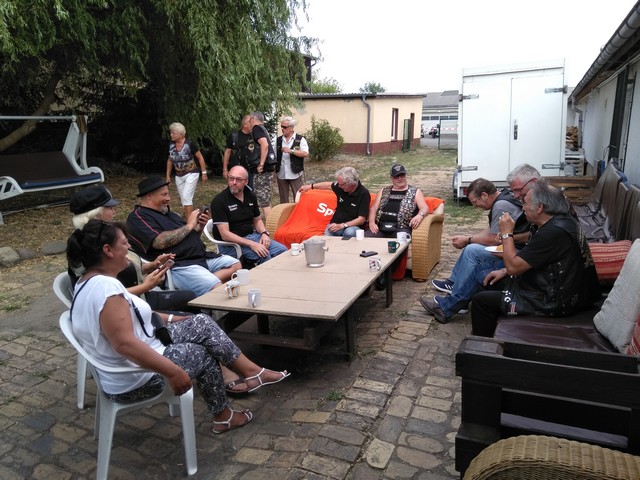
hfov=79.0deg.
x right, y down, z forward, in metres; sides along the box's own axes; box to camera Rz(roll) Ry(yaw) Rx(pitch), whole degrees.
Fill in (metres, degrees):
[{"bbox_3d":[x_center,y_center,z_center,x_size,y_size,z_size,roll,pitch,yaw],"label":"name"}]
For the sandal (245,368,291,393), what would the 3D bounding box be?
[{"bbox_3d":[-0.276,0.745,2.060,0.250,0.085,0.090,-23,20,-12],"label":"sandal"}]

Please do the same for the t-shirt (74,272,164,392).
[{"bbox_3d":[-1.032,0.469,1.970,0.380,0.560,0.460,-11,17,-24],"label":"t-shirt"}]

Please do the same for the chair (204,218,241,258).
[{"bbox_3d":[-0.740,0.190,3.620,0.570,0.800,0.570,5,18,29],"label":"chair"}]

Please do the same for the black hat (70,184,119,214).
[{"bbox_3d":[-1.353,-0.243,2.330,0.270,0.150,0.220,-6,16,-9],"label":"black hat"}]

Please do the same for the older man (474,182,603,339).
[{"bbox_3d":[1.307,0.199,2.484,0.820,1.180,0.580,3,16,19],"label":"older man"}]

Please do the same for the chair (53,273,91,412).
[{"bbox_3d":[-1.193,0.503,2.454,0.560,0.820,0.560,-5,16,-9],"label":"chair"}]

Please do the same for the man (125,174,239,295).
[{"bbox_3d":[-0.998,0.168,2.976,0.920,1.300,0.660,1,16,15],"label":"man"}]

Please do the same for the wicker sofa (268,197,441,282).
[{"bbox_3d":[0.405,-0.115,4.473,1.835,0.770,0.820,4,18,26],"label":"wicker sofa"}]

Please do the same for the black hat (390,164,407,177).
[{"bbox_3d":[0.825,-0.730,4.080,0.180,0.130,0.250,0,16,10],"label":"black hat"}]

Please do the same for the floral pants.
[{"bbox_3d":[-0.839,0.689,2.150,0.740,0.470,0.400,-11,17,-24],"label":"floral pants"}]

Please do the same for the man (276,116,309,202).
[{"bbox_3d":[-0.373,-0.852,5.523,0.500,1.730,0.380,4,17,22],"label":"man"}]

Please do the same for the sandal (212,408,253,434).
[{"bbox_3d":[-0.524,1.064,2.316,0.245,0.100,0.090,-10,17,-23],"label":"sandal"}]

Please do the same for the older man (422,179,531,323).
[{"bbox_3d":[1.289,0.043,3.198,0.920,1.100,0.560,2,16,17],"label":"older man"}]

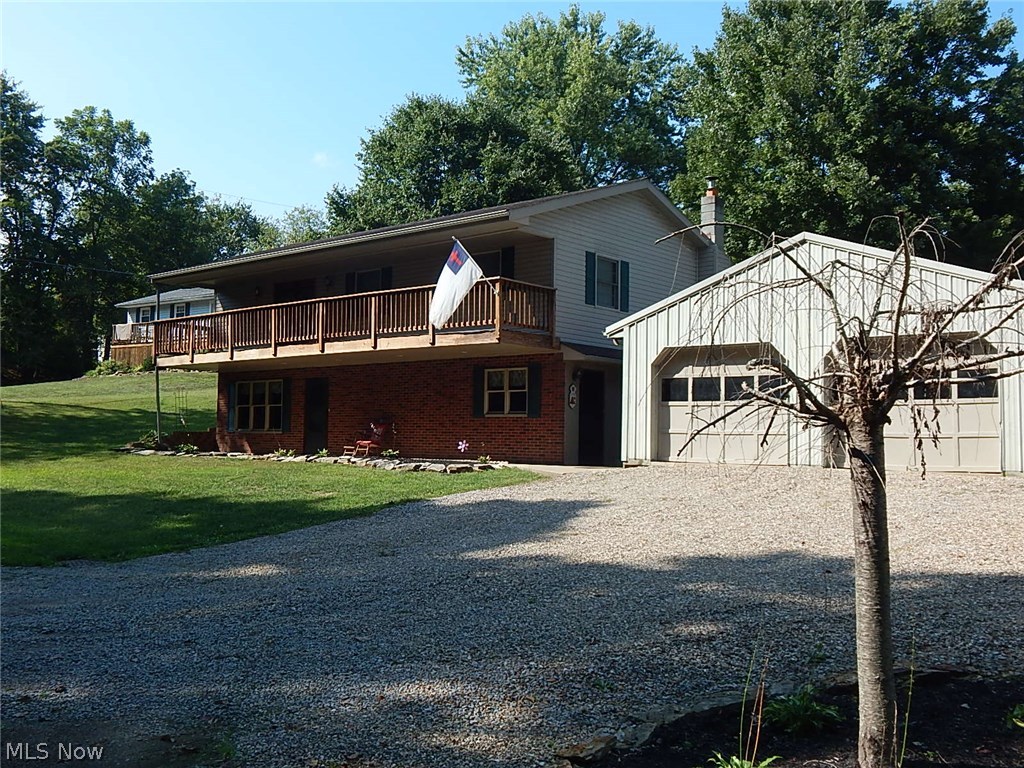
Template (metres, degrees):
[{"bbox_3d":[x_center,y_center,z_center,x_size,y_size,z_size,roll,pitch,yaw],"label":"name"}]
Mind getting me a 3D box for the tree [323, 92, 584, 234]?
[{"bbox_3d":[-2.427,-5.548,40.288,10.180,12.270,10.000,0,-3,0],"label":"tree"}]

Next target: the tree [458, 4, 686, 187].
[{"bbox_3d":[2.837,-8.720,47.438,10.650,18.690,10.700,0,-3,0],"label":"tree"}]

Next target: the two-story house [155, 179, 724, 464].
[{"bbox_3d":[-1.954,-1.352,26.174,13.043,6.547,9.084,-2,-3,41],"label":"two-story house"}]

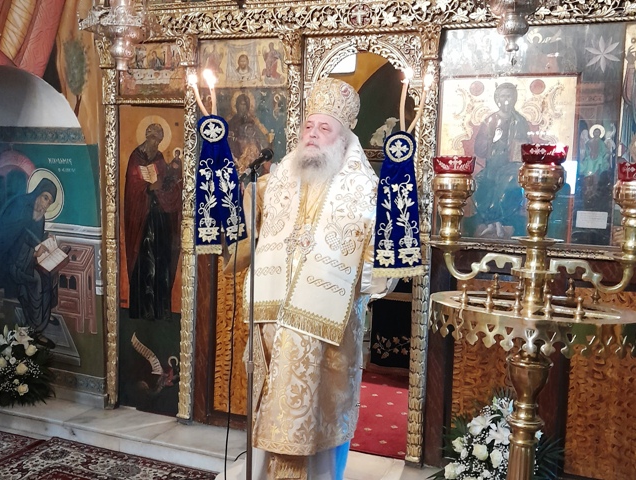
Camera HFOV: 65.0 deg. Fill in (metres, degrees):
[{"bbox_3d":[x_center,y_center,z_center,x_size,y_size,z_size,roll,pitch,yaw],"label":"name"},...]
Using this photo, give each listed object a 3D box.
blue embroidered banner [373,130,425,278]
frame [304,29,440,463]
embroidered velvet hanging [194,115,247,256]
[{"bbox_3d":[0.300,-0.132,1.860,0.195,0.550,0.080,1,6,13],"label":"blue embroidered banner"},{"bbox_3d":[0.236,0.055,2.565,0.685,2.146,0.130,4,6,15],"label":"frame"},{"bbox_3d":[-0.395,-0.225,2.020,0.205,0.565,0.080,0,6,-4],"label":"embroidered velvet hanging"}]

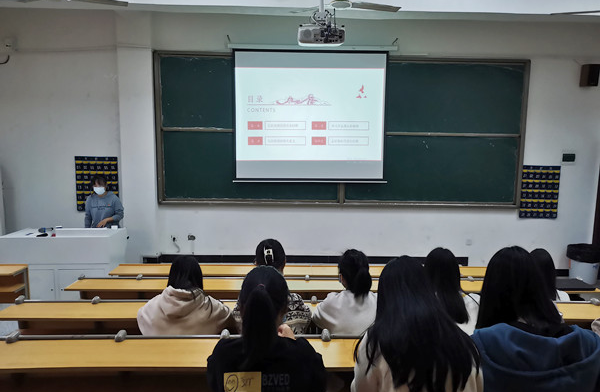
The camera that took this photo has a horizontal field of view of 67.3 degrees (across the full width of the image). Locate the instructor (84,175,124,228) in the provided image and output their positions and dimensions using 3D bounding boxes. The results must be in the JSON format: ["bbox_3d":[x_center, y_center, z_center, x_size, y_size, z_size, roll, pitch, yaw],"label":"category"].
[{"bbox_3d":[-2.367,0.522,5.526,0.480,1.550,0.350,-1,7,-14],"label":"instructor"}]

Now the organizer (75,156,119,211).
[{"bbox_3d":[-2.836,-0.158,6.312,0.580,0.770,0.030,1,7,-2],"label":"organizer"}]

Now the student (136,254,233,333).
[{"bbox_3d":[-0.597,0.882,2.437,0.500,1.150,0.620,1,7,-2],"label":"student"}]

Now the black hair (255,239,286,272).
[{"bbox_3d":[-0.154,0.319,2.353,0.170,0.200,0.210,1,7,-2],"label":"black hair"}]

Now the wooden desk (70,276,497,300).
[{"bbox_3d":[0.063,1.045,3.675,3.680,0.750,0.380,1,7,-2],"label":"wooden desk"}]

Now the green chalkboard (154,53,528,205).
[{"bbox_3d":[0.626,-0.891,6.335,5.230,2.110,0.100,1,7,-2],"label":"green chalkboard"}]

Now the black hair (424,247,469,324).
[{"bbox_3d":[0.782,0.480,2.406,0.205,0.385,0.240,1,7,-2],"label":"black hair"}]

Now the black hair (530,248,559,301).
[{"bbox_3d":[1.765,0.596,3.307,0.200,0.410,0.230,1,7,-2],"label":"black hair"}]

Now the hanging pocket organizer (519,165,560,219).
[{"bbox_3d":[3.511,-0.047,6.553,0.570,0.765,0.030,1,7,-2],"label":"hanging pocket organizer"}]

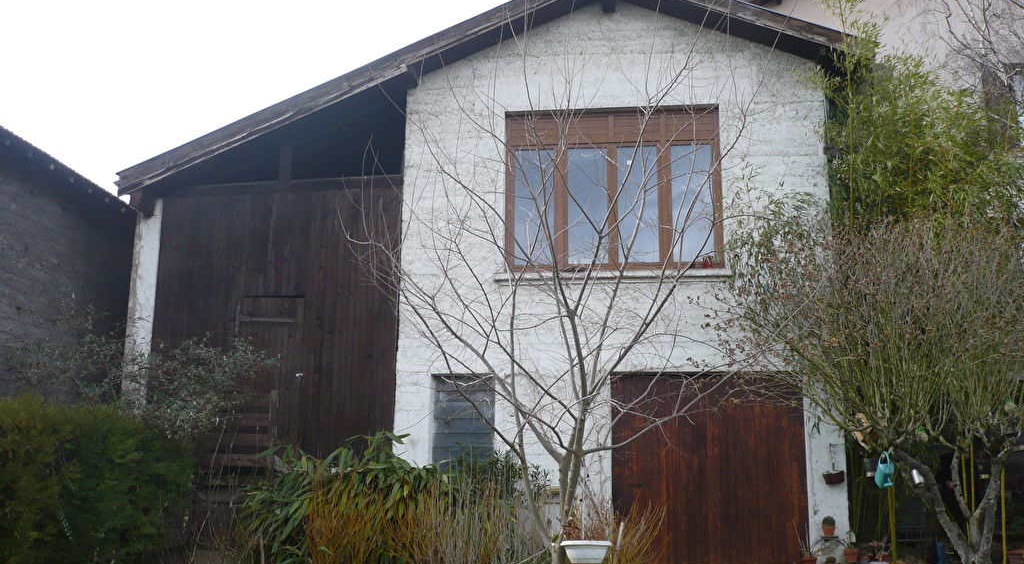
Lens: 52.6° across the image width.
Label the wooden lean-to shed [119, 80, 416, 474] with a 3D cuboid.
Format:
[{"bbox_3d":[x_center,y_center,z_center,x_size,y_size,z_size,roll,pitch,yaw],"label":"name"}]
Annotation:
[{"bbox_3d":[-2.831,0.248,13.917,3.380,4.470,4.000,-1,-12,6],"label":"wooden lean-to shed"}]

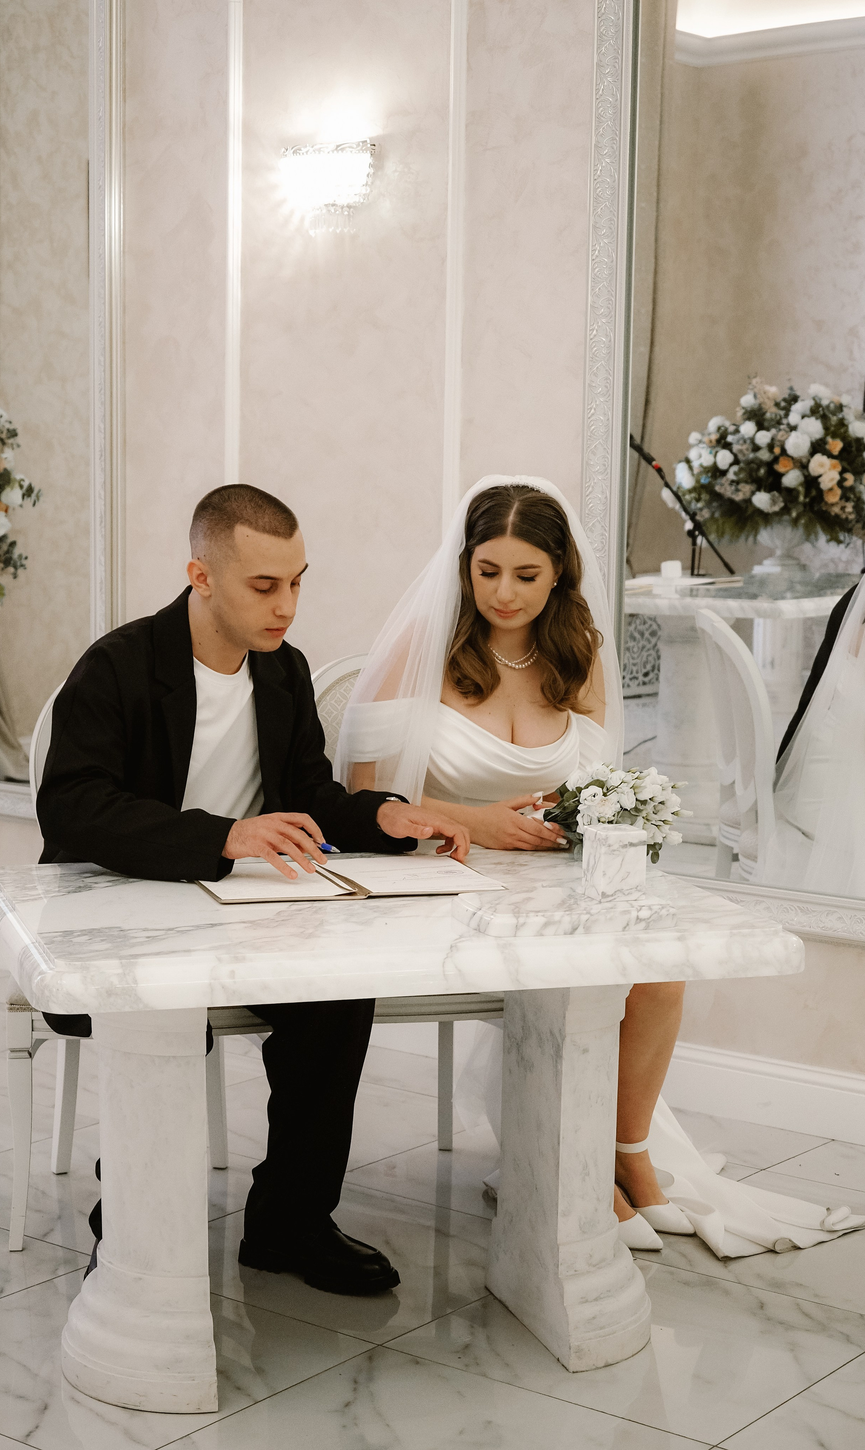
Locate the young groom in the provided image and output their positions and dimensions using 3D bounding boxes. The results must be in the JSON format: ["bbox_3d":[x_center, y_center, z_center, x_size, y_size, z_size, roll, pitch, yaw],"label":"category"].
[{"bbox_3d":[-0.343,0.243,4.026,0.620,1.315,0.750,-2,7,-22],"label":"young groom"}]

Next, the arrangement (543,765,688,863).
[{"bbox_3d":[0.302,0.147,3.870,0.230,0.160,0.190,-1,7,-15],"label":"arrangement"}]

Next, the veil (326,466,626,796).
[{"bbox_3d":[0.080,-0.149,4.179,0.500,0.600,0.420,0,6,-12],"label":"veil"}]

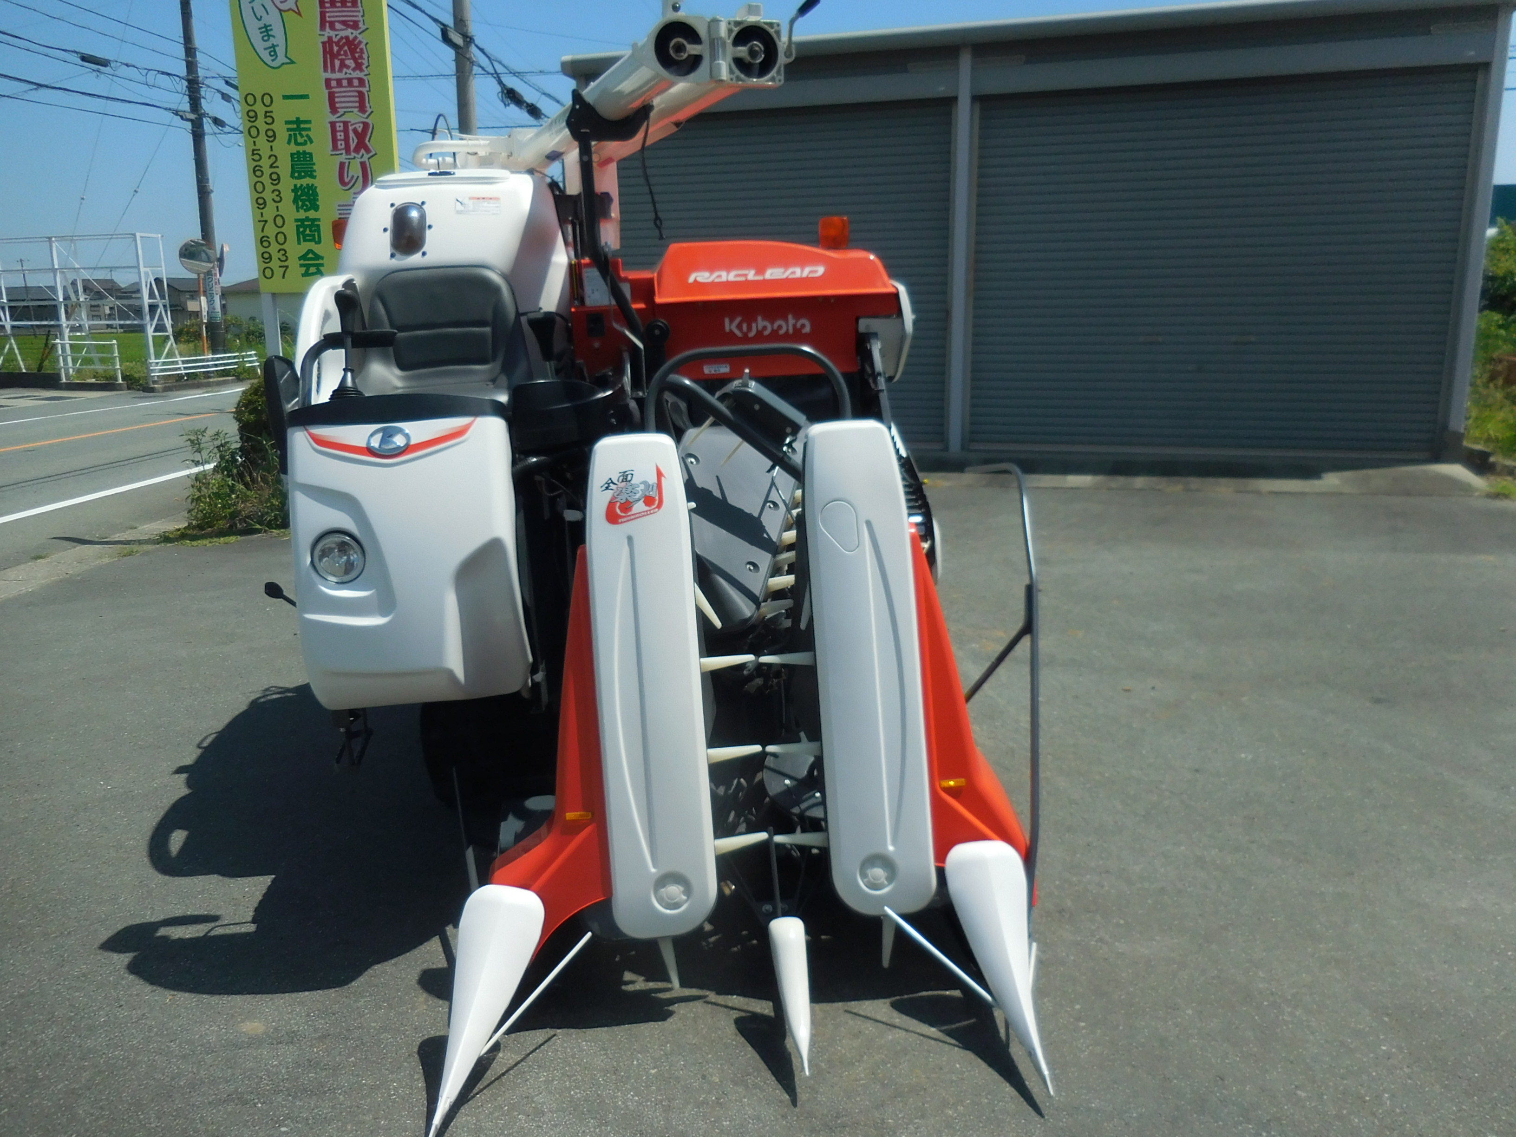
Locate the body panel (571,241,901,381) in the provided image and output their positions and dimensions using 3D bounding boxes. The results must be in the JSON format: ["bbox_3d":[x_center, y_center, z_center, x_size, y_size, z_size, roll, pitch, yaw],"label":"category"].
[{"bbox_3d":[-0.058,-0.804,3.450,1.000,0.430,0.400,-2,13,-7],"label":"body panel"}]

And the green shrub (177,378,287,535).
[{"bbox_3d":[-3.541,-0.759,7.500,0.950,1.100,0.900,-2,13,-7],"label":"green shrub"}]

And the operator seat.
[{"bbox_3d":[-0.905,-0.646,3.150,0.490,0.480,0.500,-2,13,-7],"label":"operator seat"}]

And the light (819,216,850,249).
[{"bbox_3d":[0.242,-1.075,3.500,0.095,0.110,0.075,-2,13,-7],"label":"light"}]

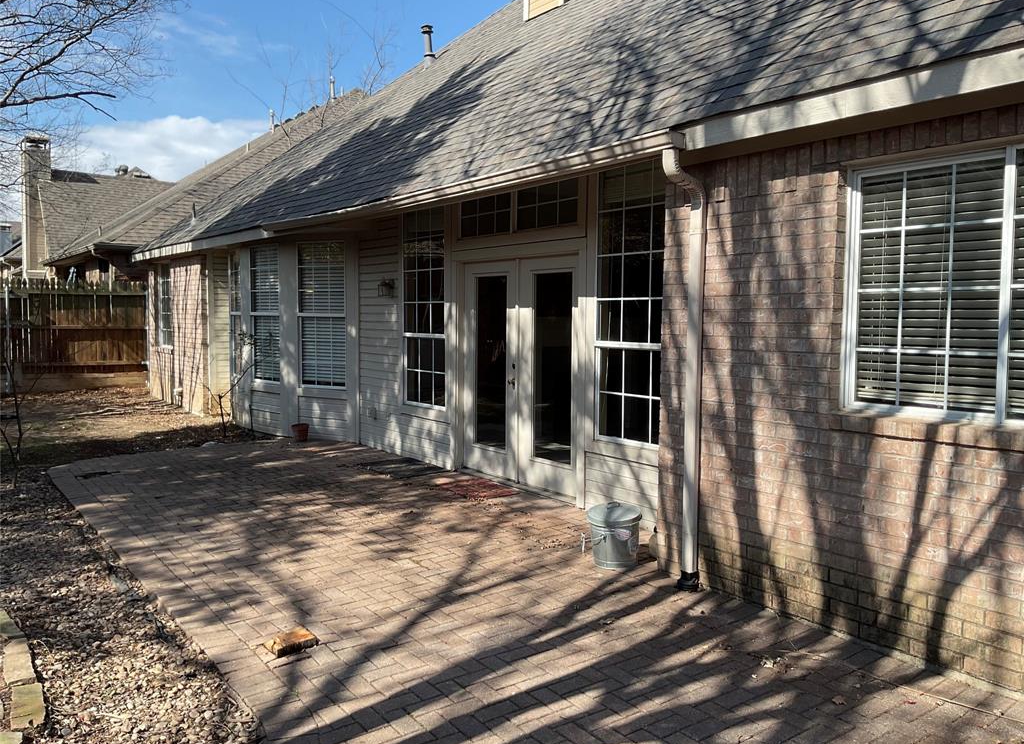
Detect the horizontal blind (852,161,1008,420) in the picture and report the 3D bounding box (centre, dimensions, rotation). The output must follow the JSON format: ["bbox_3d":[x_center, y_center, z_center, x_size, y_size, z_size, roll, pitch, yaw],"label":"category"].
[{"bbox_3d":[1.982,-0.401,4.072,0.060,1.140,0.750,-2,4,-36],"label":"horizontal blind"}]

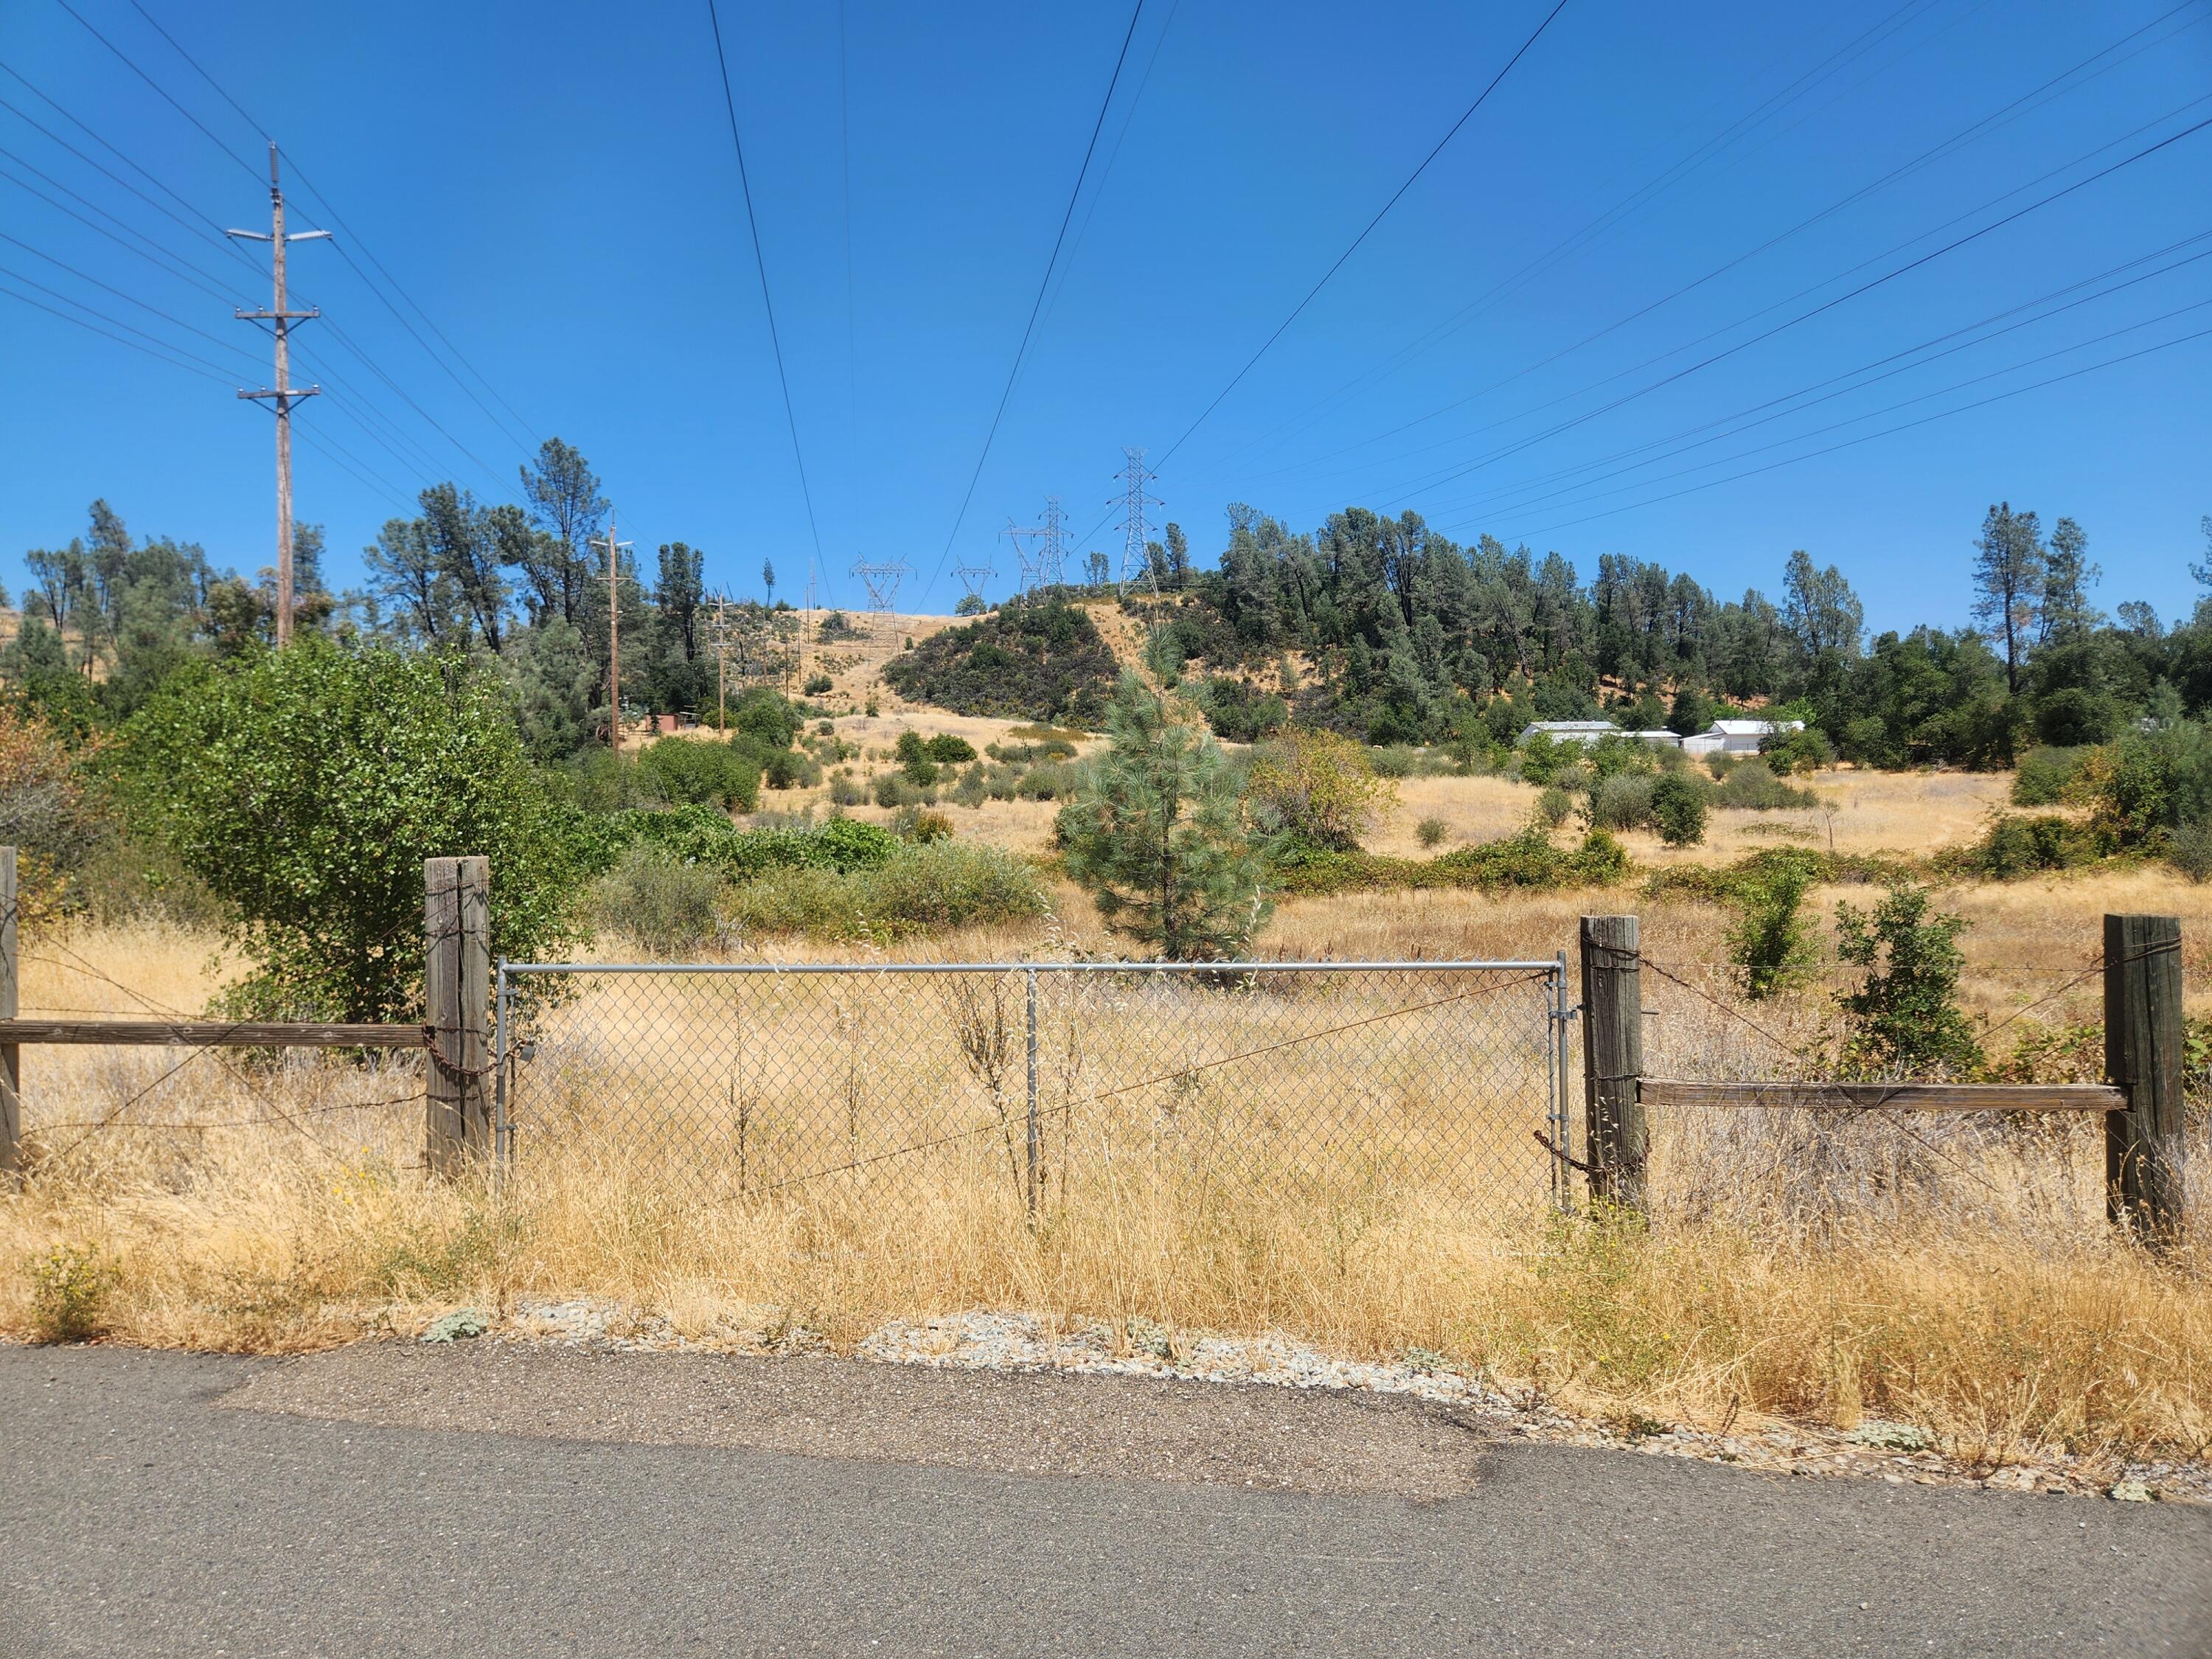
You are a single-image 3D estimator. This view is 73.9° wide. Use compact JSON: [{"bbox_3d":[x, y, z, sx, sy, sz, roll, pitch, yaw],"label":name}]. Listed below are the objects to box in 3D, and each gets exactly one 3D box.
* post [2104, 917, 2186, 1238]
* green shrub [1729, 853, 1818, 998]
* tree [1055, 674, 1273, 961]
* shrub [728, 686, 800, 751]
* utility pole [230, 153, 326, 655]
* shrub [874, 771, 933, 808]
[{"bbox_3d":[4.102,1.033,5.800,0.195,1.378,0.175,0,1,14],"label":"post"},{"bbox_3d":[5.991,0.916,13.200,0.780,1.350,0.720,-1,1,0],"label":"green shrub"},{"bbox_3d":[0.689,-0.267,17.500,2.500,3.724,2.500,-1,1,0],"label":"tree"},{"bbox_3d":[-26.008,-8.494,112.000,5.492,4.707,5.300,-1,1,0],"label":"shrub"},{"bbox_3d":[-25.212,-11.164,45.000,2.850,19.735,0.450,0,1,10],"label":"utility pole"},{"bbox_3d":[-8.013,-1.534,58.000,2.200,1.500,2.000,-1,1,0],"label":"shrub"}]

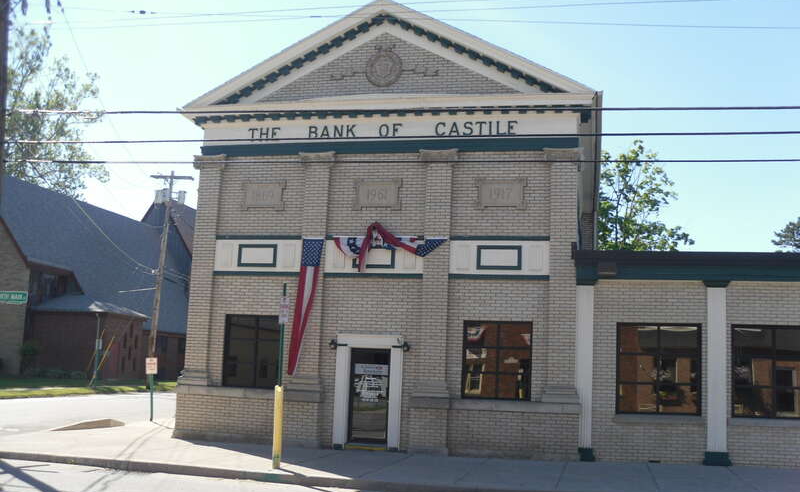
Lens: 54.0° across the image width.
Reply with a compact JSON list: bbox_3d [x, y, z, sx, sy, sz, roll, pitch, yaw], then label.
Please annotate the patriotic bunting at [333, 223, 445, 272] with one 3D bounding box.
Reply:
[{"bbox_3d":[-0.224,0.011,16.788,2.460,1.050,0.220,0,-9,12],"label":"patriotic bunting"}]

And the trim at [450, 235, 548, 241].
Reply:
[{"bbox_3d":[2.099,-0.165,16.450,2.066,0.090,0.080,0,-8,12],"label":"trim"}]

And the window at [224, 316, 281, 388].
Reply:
[{"bbox_3d":[-3.190,2.325,17.265,1.409,1.579,0.100,0,-8,12],"label":"window"}]

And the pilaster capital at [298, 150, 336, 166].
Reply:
[{"bbox_3d":[-1.830,-1.934,17.710,0.829,0.339,0.250,0,-7,11],"label":"pilaster capital"}]

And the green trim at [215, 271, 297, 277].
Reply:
[{"bbox_3d":[-3.196,0.621,17.474,2.007,0.110,0.080,0,-7,13],"label":"green trim"}]

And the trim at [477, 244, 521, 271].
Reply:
[{"bbox_3d":[2.078,0.245,16.415,0.930,0.505,0.060,0,-8,12],"label":"trim"}]

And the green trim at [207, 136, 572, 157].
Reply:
[{"bbox_3d":[-0.395,-2.144,17.475,8.488,0.305,0.300,0,-7,11],"label":"green trim"}]

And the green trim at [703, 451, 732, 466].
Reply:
[{"bbox_3d":[6.364,4.277,15.790,0.556,0.273,0.200,0,-7,11],"label":"green trim"}]

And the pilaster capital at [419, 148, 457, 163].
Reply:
[{"bbox_3d":[0.839,-1.876,16.742,0.835,0.312,0.320,0,-7,13],"label":"pilaster capital"}]

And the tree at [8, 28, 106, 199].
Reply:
[{"bbox_3d":[-22.361,-3.247,48.303,9.000,22.040,9.000,0,-8,12],"label":"tree"}]

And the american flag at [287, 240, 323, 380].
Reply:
[{"bbox_3d":[-2.030,1.338,17.231,0.689,2.999,0.150,0,-7,11],"label":"american flag"}]

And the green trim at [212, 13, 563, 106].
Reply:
[{"bbox_3d":[-0.350,-4.167,17.322,7.877,1.980,0.500,0,-8,12],"label":"green trim"}]

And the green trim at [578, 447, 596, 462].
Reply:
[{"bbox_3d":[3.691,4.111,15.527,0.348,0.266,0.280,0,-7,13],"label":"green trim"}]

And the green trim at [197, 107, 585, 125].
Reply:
[{"bbox_3d":[-0.430,-2.819,17.098,8.648,0.168,0.220,0,-7,13],"label":"green trim"}]

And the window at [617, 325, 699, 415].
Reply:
[{"bbox_3d":[5.175,2.456,15.702,1.615,1.800,0.100,0,-8,12],"label":"window"}]

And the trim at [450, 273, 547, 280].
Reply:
[{"bbox_3d":[2.037,0.648,16.276,2.058,0.114,0.080,0,-7,13],"label":"trim"}]

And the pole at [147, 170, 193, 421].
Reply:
[{"bbox_3d":[-9.974,1.467,33.249,2.046,9.457,0.700,0,-8,12],"label":"pole"}]

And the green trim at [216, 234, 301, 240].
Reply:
[{"bbox_3d":[-3.194,-0.181,17.828,2.049,0.105,0.080,0,-7,11],"label":"green trim"}]

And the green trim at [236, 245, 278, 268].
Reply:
[{"bbox_3d":[-3.217,0.230,17.747,0.938,0.511,0.060,0,-7,11],"label":"green trim"}]

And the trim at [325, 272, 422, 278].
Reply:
[{"bbox_3d":[-0.582,0.636,16.875,2.184,0.109,0.080,0,-7,13],"label":"trim"}]

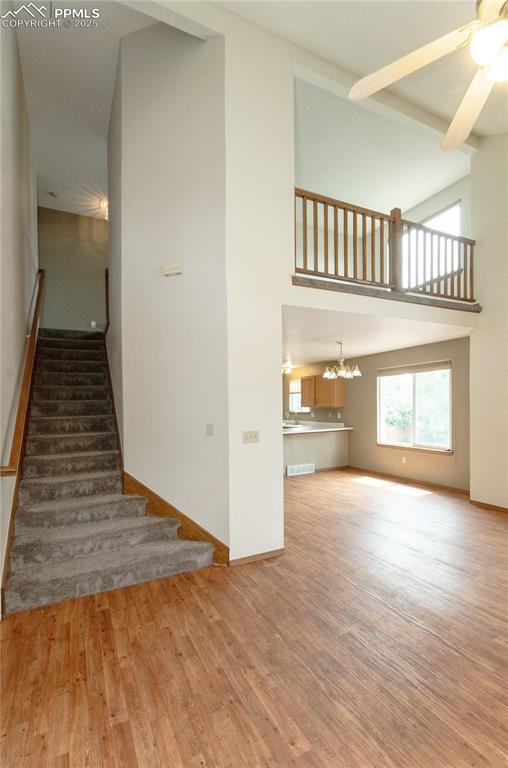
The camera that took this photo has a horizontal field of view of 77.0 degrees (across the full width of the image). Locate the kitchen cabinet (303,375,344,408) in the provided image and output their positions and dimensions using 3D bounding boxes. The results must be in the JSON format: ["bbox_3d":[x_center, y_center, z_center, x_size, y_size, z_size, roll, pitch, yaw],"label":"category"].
[{"bbox_3d":[1.630,0.190,7.480,0.320,0.750,1.000,1,-3,-27],"label":"kitchen cabinet"}]

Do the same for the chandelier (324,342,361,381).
[{"bbox_3d":[1.410,-0.372,5.150,0.610,0.600,0.610,-1,-2,0],"label":"chandelier"}]

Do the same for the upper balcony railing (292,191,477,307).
[{"bbox_3d":[1.766,-1.570,3.865,2.950,0.930,0.100,0,-3,-25],"label":"upper balcony railing"}]

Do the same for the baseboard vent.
[{"bbox_3d":[0.979,1.766,6.570,0.654,0.197,0.025,0,-3,-25],"label":"baseboard vent"}]

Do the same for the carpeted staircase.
[{"bbox_3d":[-1.920,0.380,4.130,1.500,2.740,3.380,1,-3,-29],"label":"carpeted staircase"}]

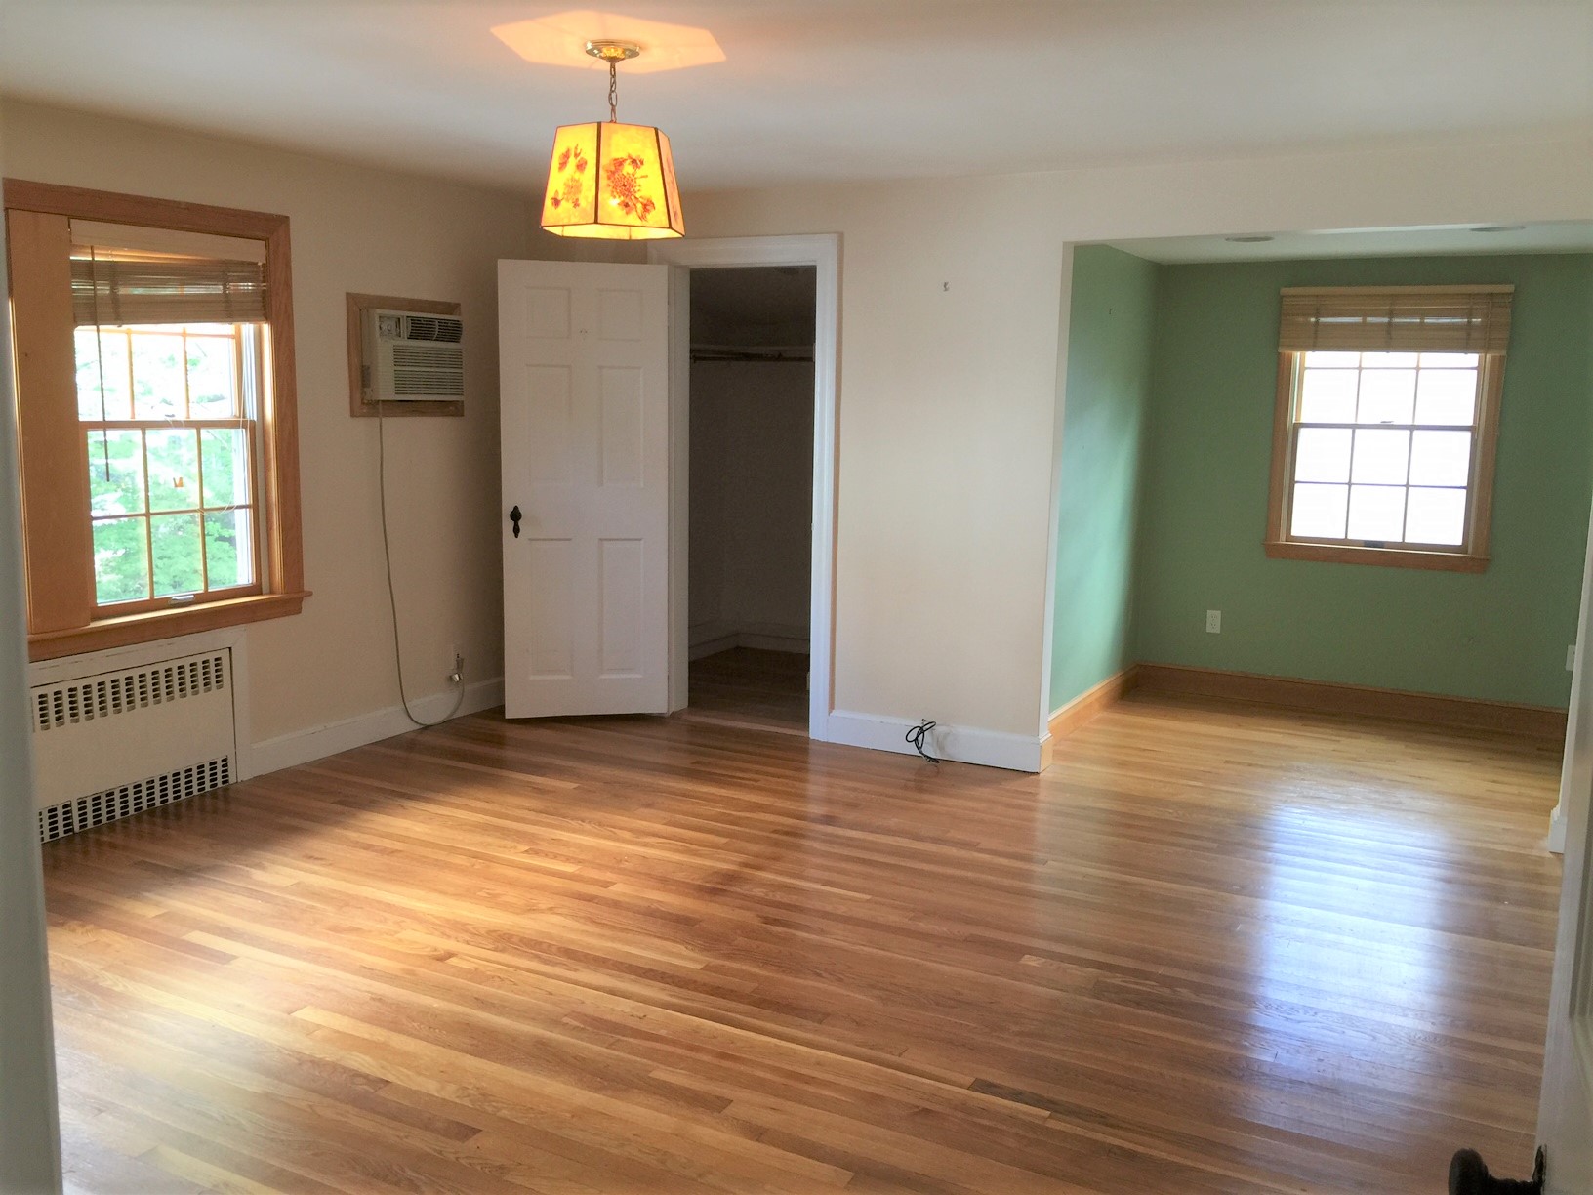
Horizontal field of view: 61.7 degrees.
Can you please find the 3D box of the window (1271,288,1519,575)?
[{"bbox_3d":[2.680,-0.771,6.107,0.968,1.261,0.140,6,10,29],"label":"window"}]

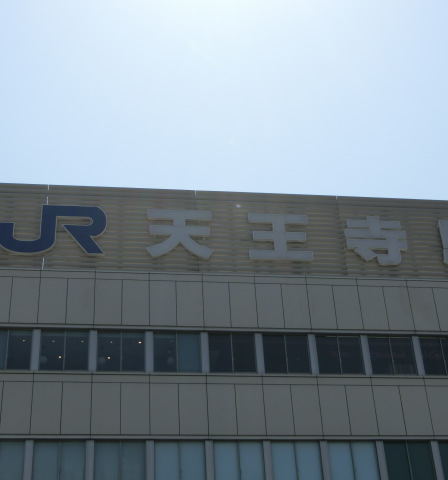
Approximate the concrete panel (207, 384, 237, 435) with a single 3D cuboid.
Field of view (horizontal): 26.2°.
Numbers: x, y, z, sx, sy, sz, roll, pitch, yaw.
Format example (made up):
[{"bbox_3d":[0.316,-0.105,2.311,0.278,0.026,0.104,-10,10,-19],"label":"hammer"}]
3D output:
[{"bbox_3d":[-0.069,5.322,30.141,0.900,1.724,0.120,2,-34,-8],"label":"concrete panel"}]

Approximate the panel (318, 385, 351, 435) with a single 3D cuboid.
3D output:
[{"bbox_3d":[3.786,5.865,33.004,0.970,1.857,0.100,2,-34,-8],"label":"panel"}]

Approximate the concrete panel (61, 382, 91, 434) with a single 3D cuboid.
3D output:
[{"bbox_3d":[-4.875,5.577,31.815,0.970,1.865,0.100,2,-34,-8],"label":"concrete panel"}]

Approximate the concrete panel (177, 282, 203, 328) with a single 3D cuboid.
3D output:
[{"bbox_3d":[-1.216,2.334,34.574,0.970,1.859,0.100,2,-34,-8],"label":"concrete panel"}]

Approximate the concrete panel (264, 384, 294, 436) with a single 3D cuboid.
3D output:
[{"bbox_3d":[1.865,5.804,32.738,0.970,1.857,0.100,2,-34,-8],"label":"concrete panel"}]

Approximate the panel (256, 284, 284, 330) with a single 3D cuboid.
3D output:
[{"bbox_3d":[1.665,2.426,34.972,0.970,1.859,0.100,2,-34,-8],"label":"panel"}]

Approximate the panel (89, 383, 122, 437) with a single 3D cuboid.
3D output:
[{"bbox_3d":[-3.915,5.607,31.947,0.970,1.865,0.100,2,-34,-8],"label":"panel"}]

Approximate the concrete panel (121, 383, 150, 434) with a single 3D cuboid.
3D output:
[{"bbox_3d":[-3.049,5.813,33.078,0.990,1.894,0.120,2,-34,-8],"label":"concrete panel"}]

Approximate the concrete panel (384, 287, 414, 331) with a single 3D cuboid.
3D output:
[{"bbox_3d":[6.467,2.580,35.635,0.970,1.859,0.100,2,-34,-8],"label":"concrete panel"}]

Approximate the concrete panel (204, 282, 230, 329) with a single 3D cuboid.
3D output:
[{"bbox_3d":[-0.272,2.348,34.712,0.970,1.854,0.100,2,-34,-8],"label":"concrete panel"}]

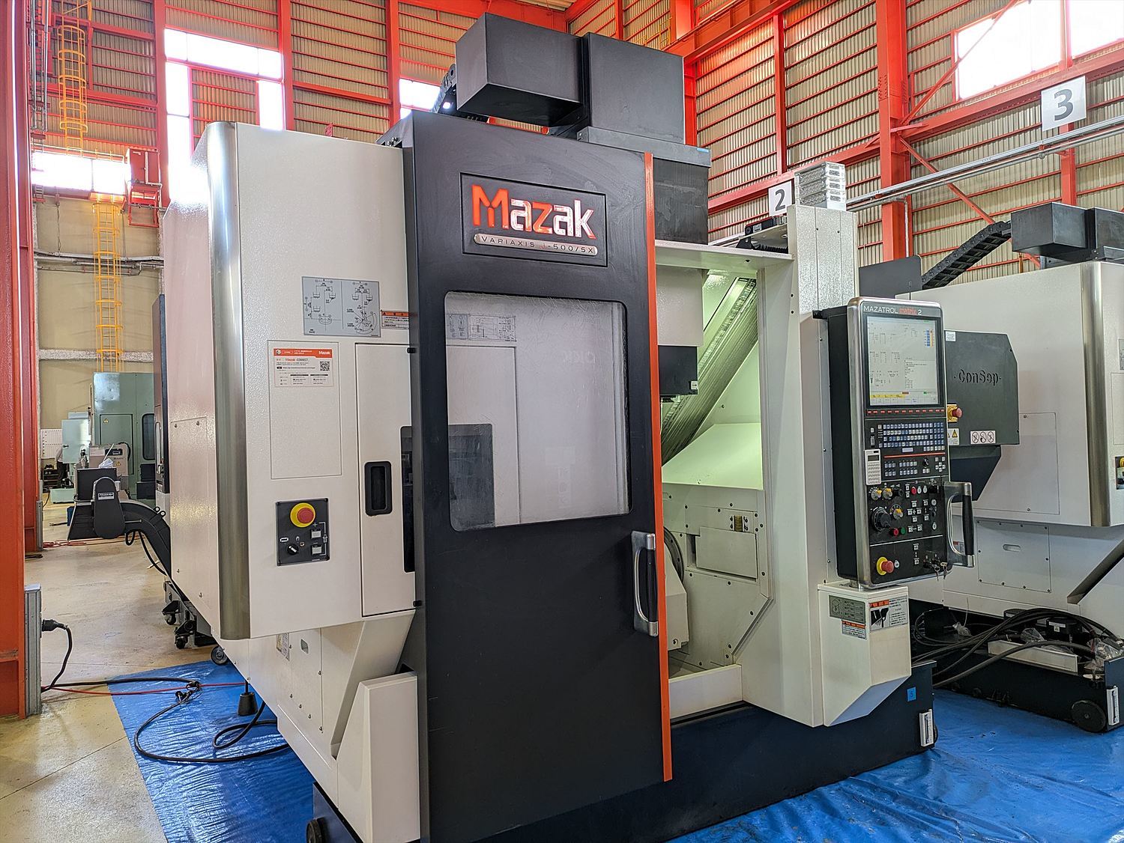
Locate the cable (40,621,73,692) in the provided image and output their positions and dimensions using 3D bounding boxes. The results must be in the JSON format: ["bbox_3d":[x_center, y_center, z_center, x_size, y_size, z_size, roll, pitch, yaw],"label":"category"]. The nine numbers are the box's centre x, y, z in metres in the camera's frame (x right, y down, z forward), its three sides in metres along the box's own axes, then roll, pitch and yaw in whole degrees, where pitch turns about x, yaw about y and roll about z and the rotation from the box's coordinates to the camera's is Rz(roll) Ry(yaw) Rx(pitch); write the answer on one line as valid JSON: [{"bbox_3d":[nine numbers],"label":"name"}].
[{"bbox_3d":[-2.975,1.390,4.780,0.200,0.450,0.250,-1,-1,-32],"label":"cable"}]

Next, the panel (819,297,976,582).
[{"bbox_3d":[1.152,0.066,2.756,0.453,0.941,0.197,-1,-1,-31],"label":"panel"}]

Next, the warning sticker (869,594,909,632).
[{"bbox_3d":[1.087,0.638,2.697,0.196,0.097,0.004,-1,-1,-31],"label":"warning sticker"}]

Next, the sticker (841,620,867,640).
[{"bbox_3d":[0.969,0.692,2.693,0.004,0.045,0.095,-1,-1,-31],"label":"sticker"}]

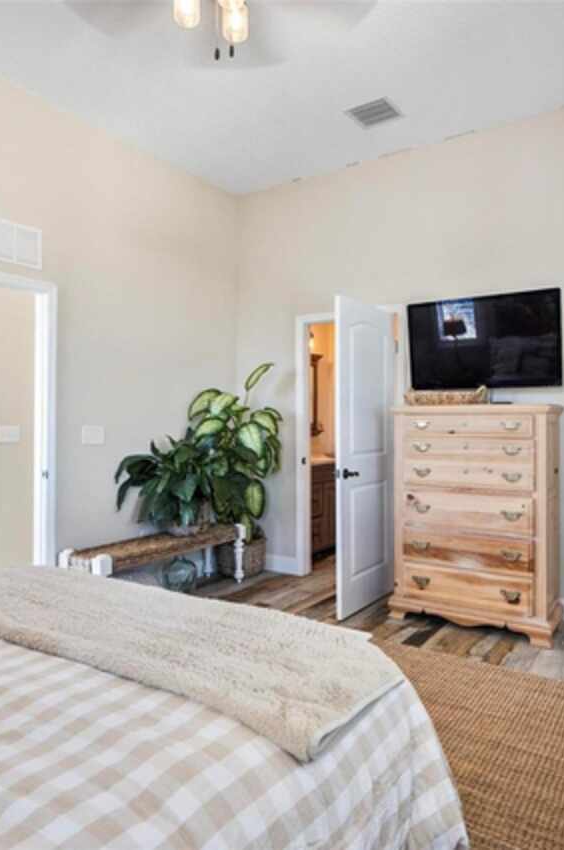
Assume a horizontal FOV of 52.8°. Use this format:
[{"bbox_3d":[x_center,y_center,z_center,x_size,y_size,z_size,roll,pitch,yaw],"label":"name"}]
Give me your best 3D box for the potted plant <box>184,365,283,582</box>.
[{"bbox_3d":[-0.308,0.366,4.455,0.580,1.730,0.650,0,0,32],"label":"potted plant"}]

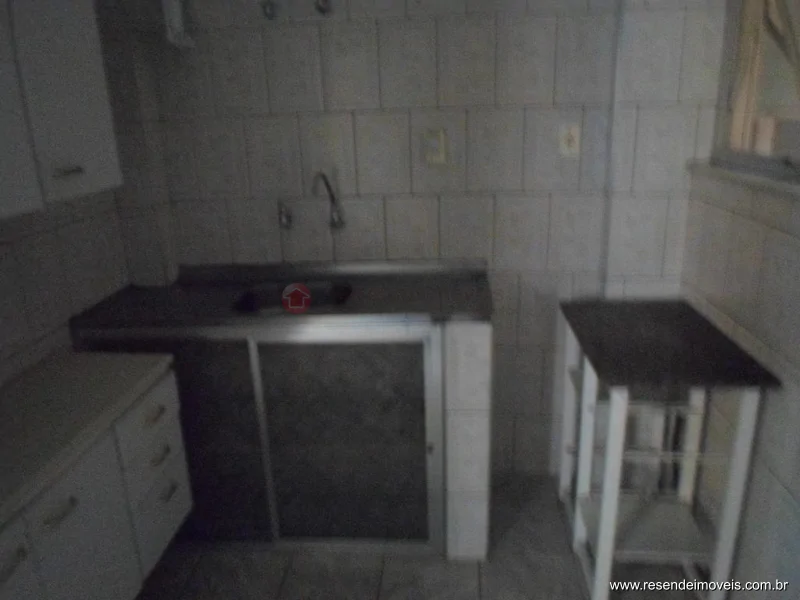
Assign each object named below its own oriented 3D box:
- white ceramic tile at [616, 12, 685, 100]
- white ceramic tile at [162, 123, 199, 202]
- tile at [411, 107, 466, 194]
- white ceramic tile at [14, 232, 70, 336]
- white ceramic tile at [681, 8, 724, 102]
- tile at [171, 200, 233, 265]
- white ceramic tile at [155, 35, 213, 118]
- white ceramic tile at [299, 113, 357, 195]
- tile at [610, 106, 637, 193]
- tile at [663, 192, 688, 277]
[{"bbox_3d":[0.836,-0.812,1.933,0.205,0.296,0.010,0,16,5],"label":"white ceramic tile"},{"bbox_3d":[-0.821,-0.526,2.174,0.107,0.299,0.010,-1,16,4],"label":"white ceramic tile"},{"bbox_3d":[0.141,-0.537,2.104,0.203,0.299,0.010,0,16,5],"label":"tile"},{"bbox_3d":[-1.078,-0.047,1.747,0.010,0.299,0.203,-1,16,4],"label":"white ceramic tile"},{"bbox_3d":[0.982,-0.792,1.884,0.120,0.279,0.010,0,16,4],"label":"white ceramic tile"},{"bbox_3d":[-0.751,-0.245,2.228,0.198,0.277,0.010,0,16,4],"label":"tile"},{"bbox_3d":[-0.777,-0.812,2.073,0.200,0.297,0.010,-1,16,3],"label":"white ceramic tile"},{"bbox_3d":[-0.262,-0.530,2.129,0.200,0.297,0.010,-1,16,3],"label":"white ceramic tile"},{"bbox_3d":[0.779,-0.525,2.021,0.080,0.301,0.010,0,16,5],"label":"tile"},{"bbox_3d":[0.993,-0.235,2.090,0.065,0.299,0.010,-1,16,4],"label":"tile"}]

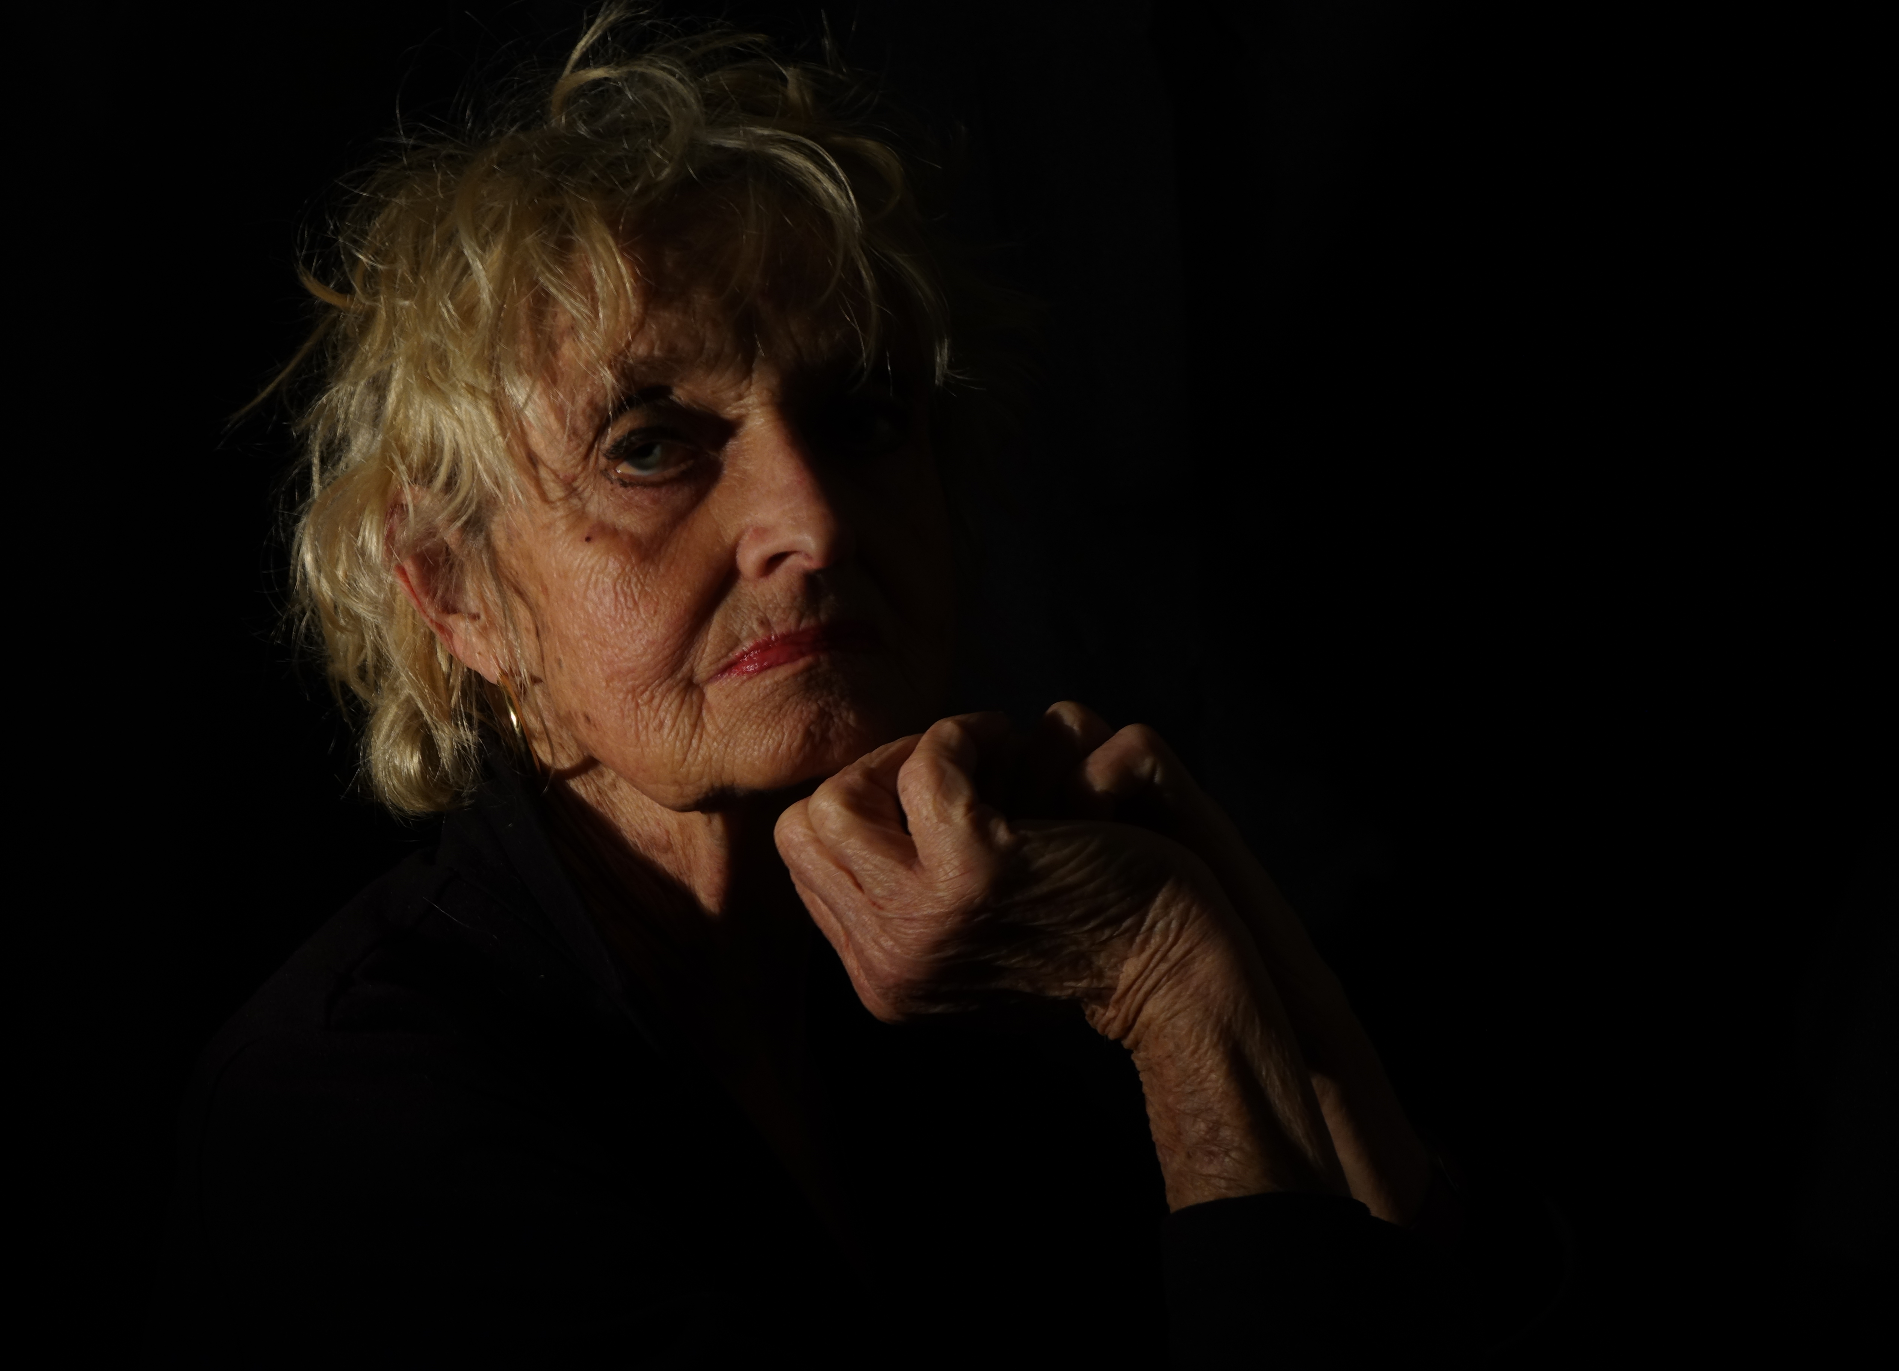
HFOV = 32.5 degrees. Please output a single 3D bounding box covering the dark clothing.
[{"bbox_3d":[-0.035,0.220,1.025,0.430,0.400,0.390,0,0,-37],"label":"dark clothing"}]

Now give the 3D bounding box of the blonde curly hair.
[{"bbox_3d":[-0.095,-0.085,1.035,0.230,0.250,0.235,-4,-3,-20],"label":"blonde curly hair"}]

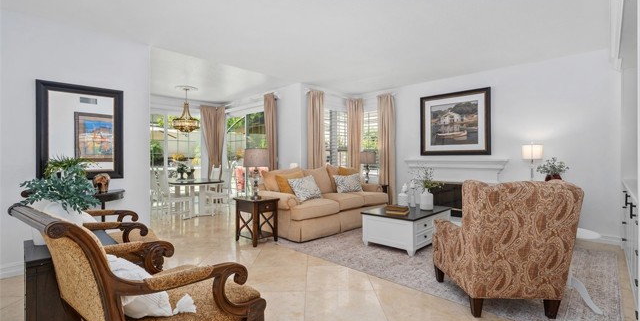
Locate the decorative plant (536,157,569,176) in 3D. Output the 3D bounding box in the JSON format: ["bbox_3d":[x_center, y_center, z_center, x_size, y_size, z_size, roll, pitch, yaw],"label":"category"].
[{"bbox_3d":[3.360,0.080,4.120,0.350,0.260,0.340,0,0,38],"label":"decorative plant"}]

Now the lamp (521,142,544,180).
[{"bbox_3d":[3.260,0.073,4.350,0.280,0.710,0.280,0,0,42],"label":"lamp"}]

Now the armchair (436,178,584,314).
[{"bbox_3d":[1.470,0.670,2.390,0.720,1.040,0.920,0,0,-1],"label":"armchair"}]

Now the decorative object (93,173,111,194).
[{"bbox_3d":[-2.580,0.267,3.370,0.165,0.230,0.150,0,0,-44],"label":"decorative object"}]

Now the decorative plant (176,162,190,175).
[{"bbox_3d":[-2.980,0.180,6.200,0.270,0.330,0.270,0,0,-44],"label":"decorative plant"}]

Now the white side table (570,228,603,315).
[{"bbox_3d":[1.985,0.870,2.265,0.400,0.600,0.400,0,0,-44],"label":"white side table"}]

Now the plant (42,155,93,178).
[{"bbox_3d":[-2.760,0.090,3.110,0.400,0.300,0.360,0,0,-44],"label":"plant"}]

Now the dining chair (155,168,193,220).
[{"bbox_3d":[-2.980,0.690,5.820,0.520,1.000,0.460,0,0,-45],"label":"dining chair"}]

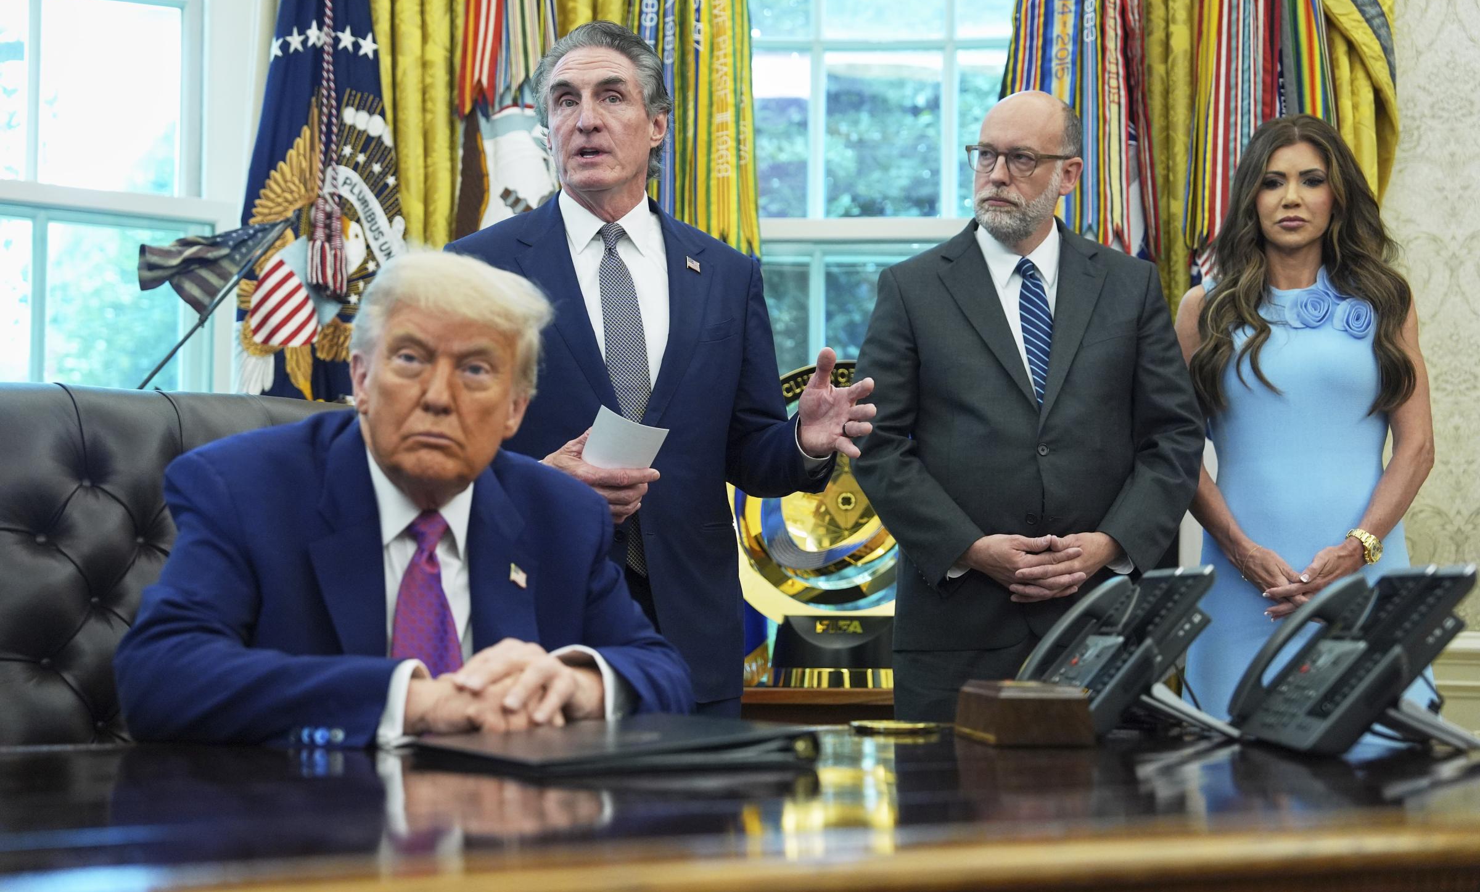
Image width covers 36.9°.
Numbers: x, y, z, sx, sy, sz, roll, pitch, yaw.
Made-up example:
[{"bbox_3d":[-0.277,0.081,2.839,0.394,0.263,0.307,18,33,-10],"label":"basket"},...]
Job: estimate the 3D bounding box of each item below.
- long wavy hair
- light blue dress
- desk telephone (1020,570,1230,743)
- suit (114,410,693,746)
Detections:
[{"bbox_3d":[0.924,-0.291,3.693,0.355,0.490,0.270,-1,-4,12],"label":"long wavy hair"},{"bbox_3d":[0.927,0.230,3.663,0.410,1.000,0.300,-1,-4,12],"label":"light blue dress"},{"bbox_3d":[0.402,0.215,2.320,0.185,0.175,0.265,0,-4,2],"label":"desk telephone"},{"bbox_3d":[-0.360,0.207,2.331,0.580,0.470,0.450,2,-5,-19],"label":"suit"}]

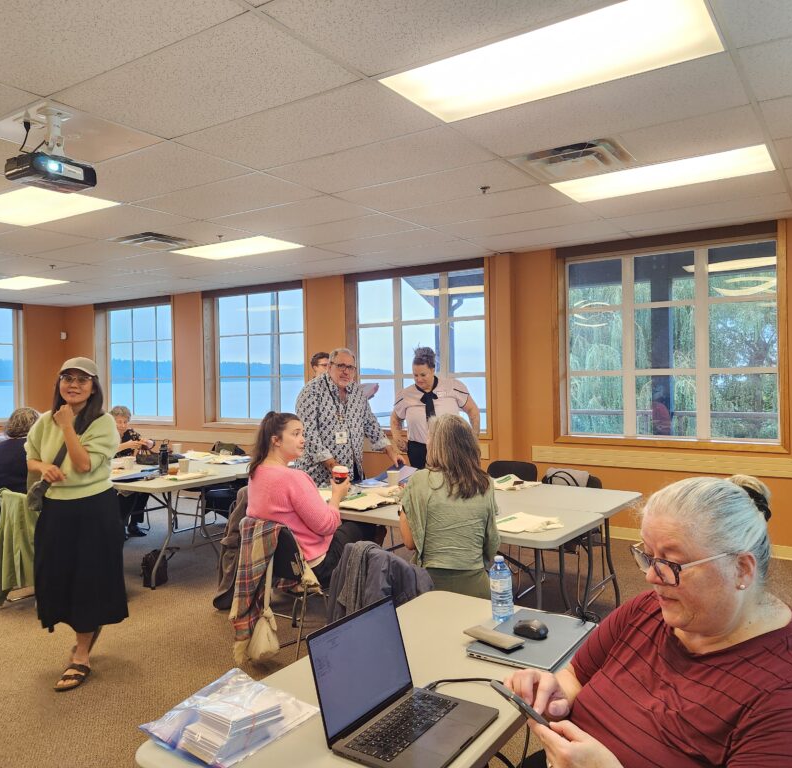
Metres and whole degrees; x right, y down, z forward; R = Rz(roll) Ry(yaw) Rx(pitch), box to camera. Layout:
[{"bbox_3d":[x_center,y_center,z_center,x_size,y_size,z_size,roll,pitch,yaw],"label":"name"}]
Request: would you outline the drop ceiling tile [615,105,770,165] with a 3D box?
[{"bbox_3d":[1.500,-1.250,3.426,0.600,0.020,0.600,-1,1,34],"label":"drop ceiling tile"}]

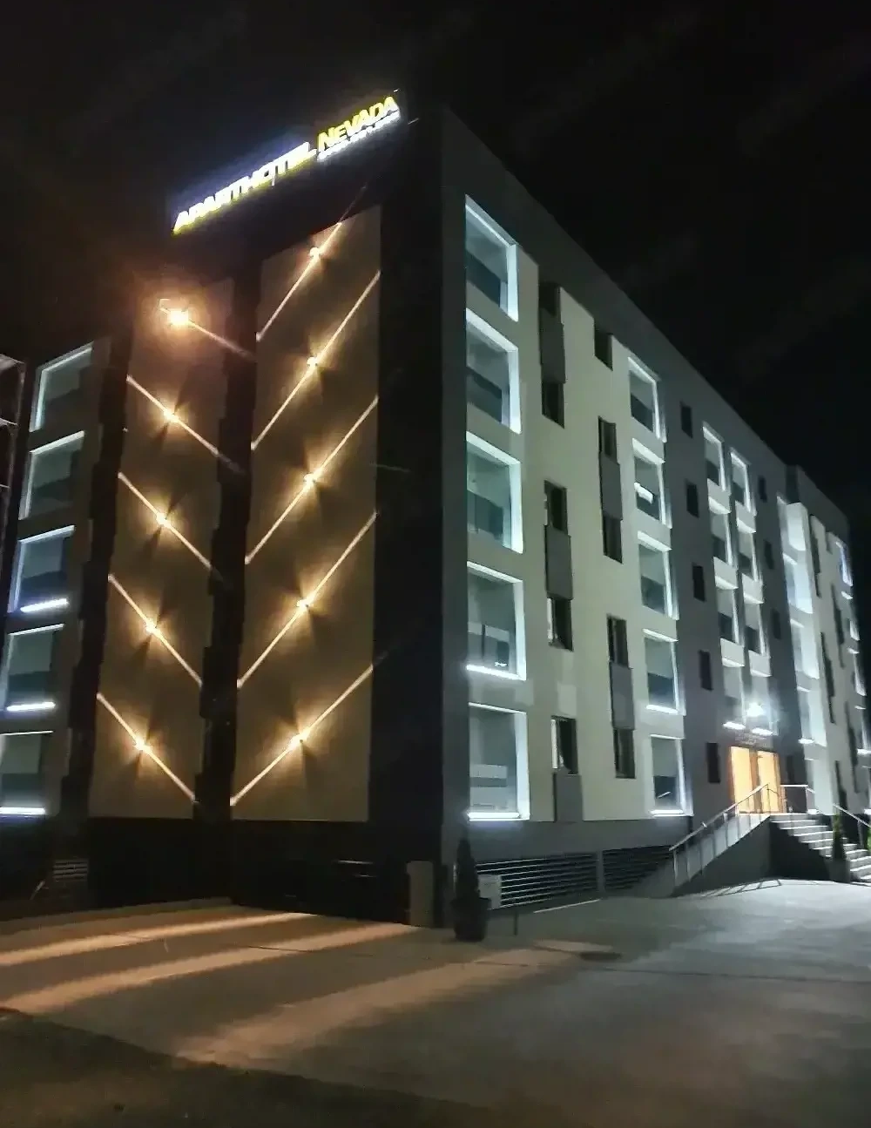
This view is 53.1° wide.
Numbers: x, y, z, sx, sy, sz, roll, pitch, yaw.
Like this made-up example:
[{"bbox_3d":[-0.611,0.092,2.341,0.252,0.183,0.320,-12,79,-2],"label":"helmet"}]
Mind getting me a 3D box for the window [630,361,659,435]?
[{"bbox_3d":[6.358,-5.057,26.640,0.200,1.946,2.295,-11,-19,35],"label":"window"}]

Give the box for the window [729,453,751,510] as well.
[{"bbox_3d":[12.252,-3.191,35.267,0.300,1.947,2.355,-10,-18,34],"label":"window"}]

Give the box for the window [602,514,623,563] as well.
[{"bbox_3d":[4.570,-0.664,22.957,0.200,1.094,1.140,-11,-19,35],"label":"window"}]

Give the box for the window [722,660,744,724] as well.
[{"bbox_3d":[10.407,4.641,30.616,0.300,2.119,2.324,-10,-18,34],"label":"window"}]

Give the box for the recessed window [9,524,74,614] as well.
[{"bbox_3d":[-10.875,0.196,24.302,2.660,2.143,0.250,-10,-18,33],"label":"recessed window"}]

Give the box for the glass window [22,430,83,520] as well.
[{"bbox_3d":[-11.367,-2.599,26.158,2.967,2.167,0.300,-10,-18,34],"label":"glass window"}]

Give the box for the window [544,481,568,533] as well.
[{"bbox_3d":[2.766,-1.324,20.620,0.200,1.034,1.079,-11,-19,35],"label":"window"}]

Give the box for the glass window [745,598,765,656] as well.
[{"bbox_3d":[12.292,2.467,33.880,0.300,2.072,2.355,-10,-18,34],"label":"glass window"}]

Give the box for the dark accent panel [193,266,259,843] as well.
[{"bbox_3d":[-4.839,-0.787,20.716,1.240,13.926,0.200,-10,-18,34],"label":"dark accent panel"}]

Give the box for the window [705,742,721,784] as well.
[{"bbox_3d":[8.721,6.319,27.674,0.200,1.232,1.068,-10,-18,34],"label":"window"}]

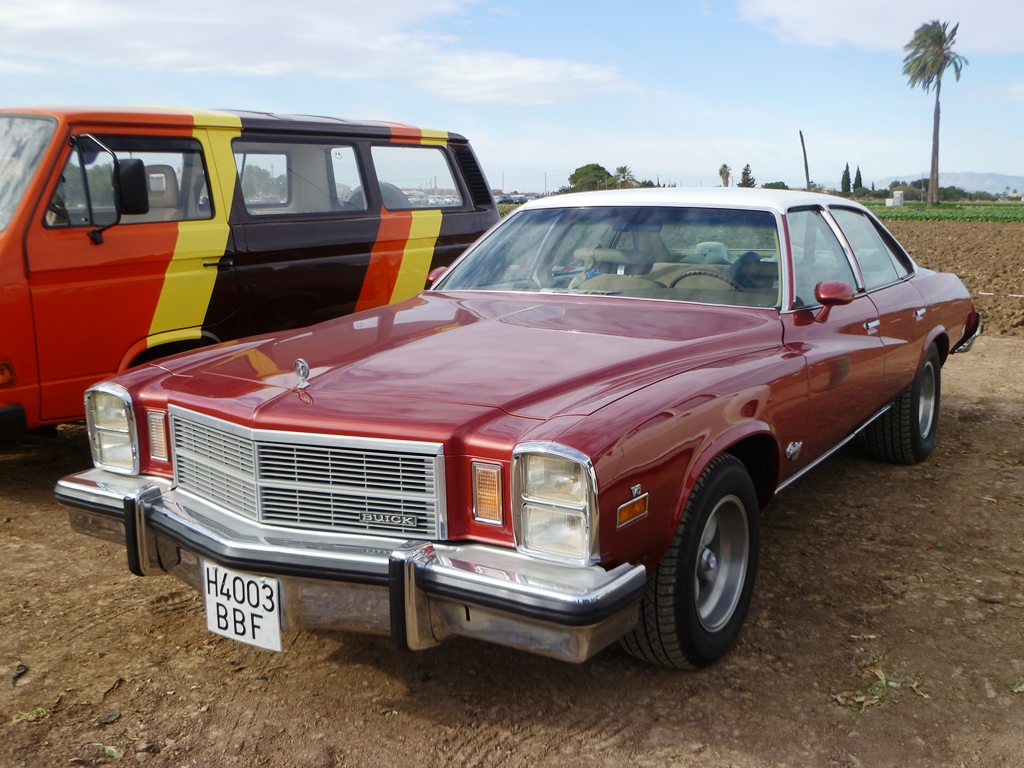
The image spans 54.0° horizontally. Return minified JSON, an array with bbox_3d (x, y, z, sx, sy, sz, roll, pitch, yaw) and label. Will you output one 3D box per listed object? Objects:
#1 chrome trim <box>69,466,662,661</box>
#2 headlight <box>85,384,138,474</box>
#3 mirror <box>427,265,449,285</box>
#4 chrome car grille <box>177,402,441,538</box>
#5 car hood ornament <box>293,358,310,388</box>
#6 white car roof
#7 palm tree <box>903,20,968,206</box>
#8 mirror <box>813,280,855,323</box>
[{"bbox_3d":[-0.592,0.448,2.587,1.911,0.257,0.332,6,12,32],"label":"chrome trim"},{"bbox_3d":[-1.185,0.125,3.053,0.243,0.272,0.114,6,12,32],"label":"headlight"},{"bbox_3d":[-0.336,-0.453,4.509,0.144,0.148,0.114,6,12,32],"label":"mirror"},{"bbox_3d":[-0.595,0.222,2.546,0.960,0.252,0.153,6,12,32],"label":"chrome car grille"},{"bbox_3d":[-0.541,-0.030,2.590,0.063,0.081,0.045,6,12,32],"label":"car hood ornament"},{"bbox_3d":[0.899,-0.867,4.751,1.257,0.129,1.505,6,12,32],"label":"white car roof"},{"bbox_3d":[39.206,-25.236,94.376,6.786,16.902,6.786,4,11,22],"label":"palm tree"},{"bbox_3d":[1.147,-0.297,3.579,0.144,0.149,0.114,6,12,32],"label":"mirror"}]

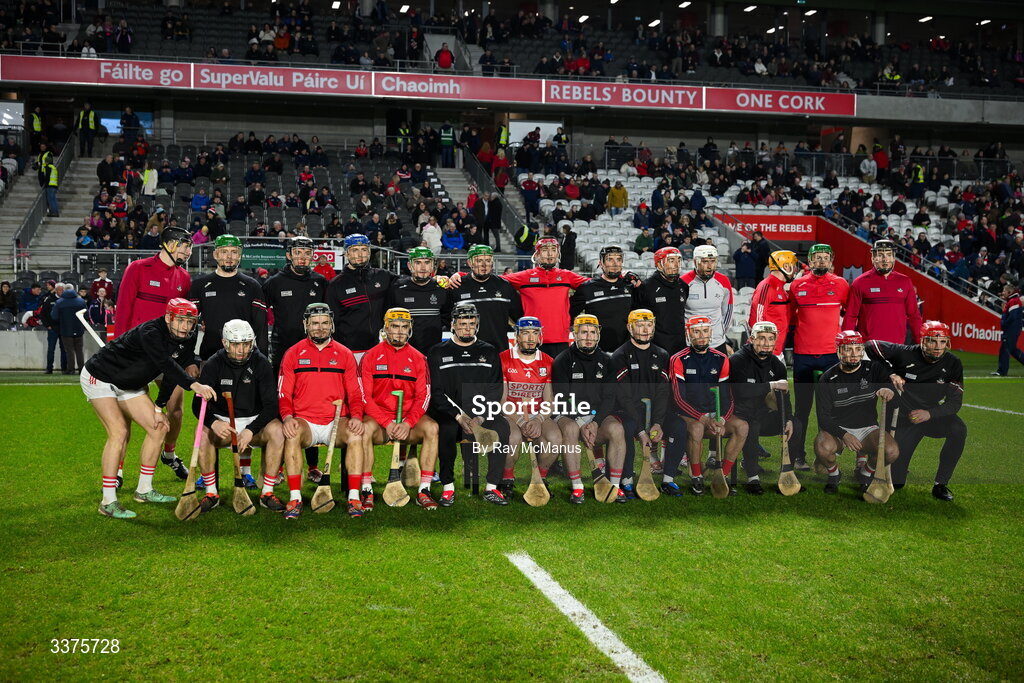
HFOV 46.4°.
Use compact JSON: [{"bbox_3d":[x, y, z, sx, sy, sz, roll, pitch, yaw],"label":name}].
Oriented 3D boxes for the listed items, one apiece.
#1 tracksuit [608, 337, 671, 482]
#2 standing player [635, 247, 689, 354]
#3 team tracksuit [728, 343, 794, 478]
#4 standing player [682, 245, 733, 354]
[{"bbox_3d":[1.005,0.499,9.001,0.550,1.009,0.720,0,2,-8],"label":"tracksuit"},{"bbox_3d":[1.191,0.146,9.650,0.520,1.820,0.330,0,2,-14],"label":"standing player"},{"bbox_3d":[1.900,0.514,9.060,0.500,1.007,0.700,0,2,-5],"label":"team tracksuit"},{"bbox_3d":[1.641,0.125,10.038,0.520,1.880,0.370,0,2,3],"label":"standing player"}]

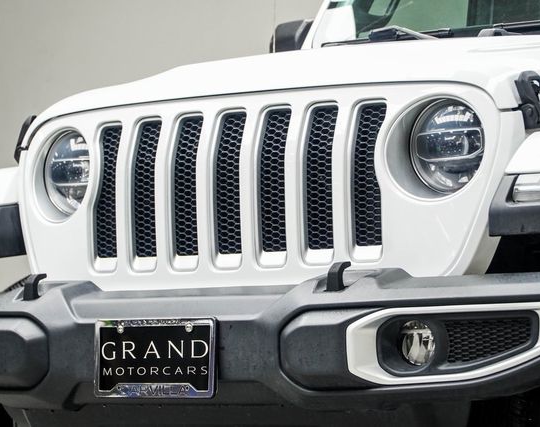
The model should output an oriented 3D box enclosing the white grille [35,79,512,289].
[{"bbox_3d":[-0.057,-0.041,4.958,1.280,0.445,0.190,-3,-6,36],"label":"white grille"}]

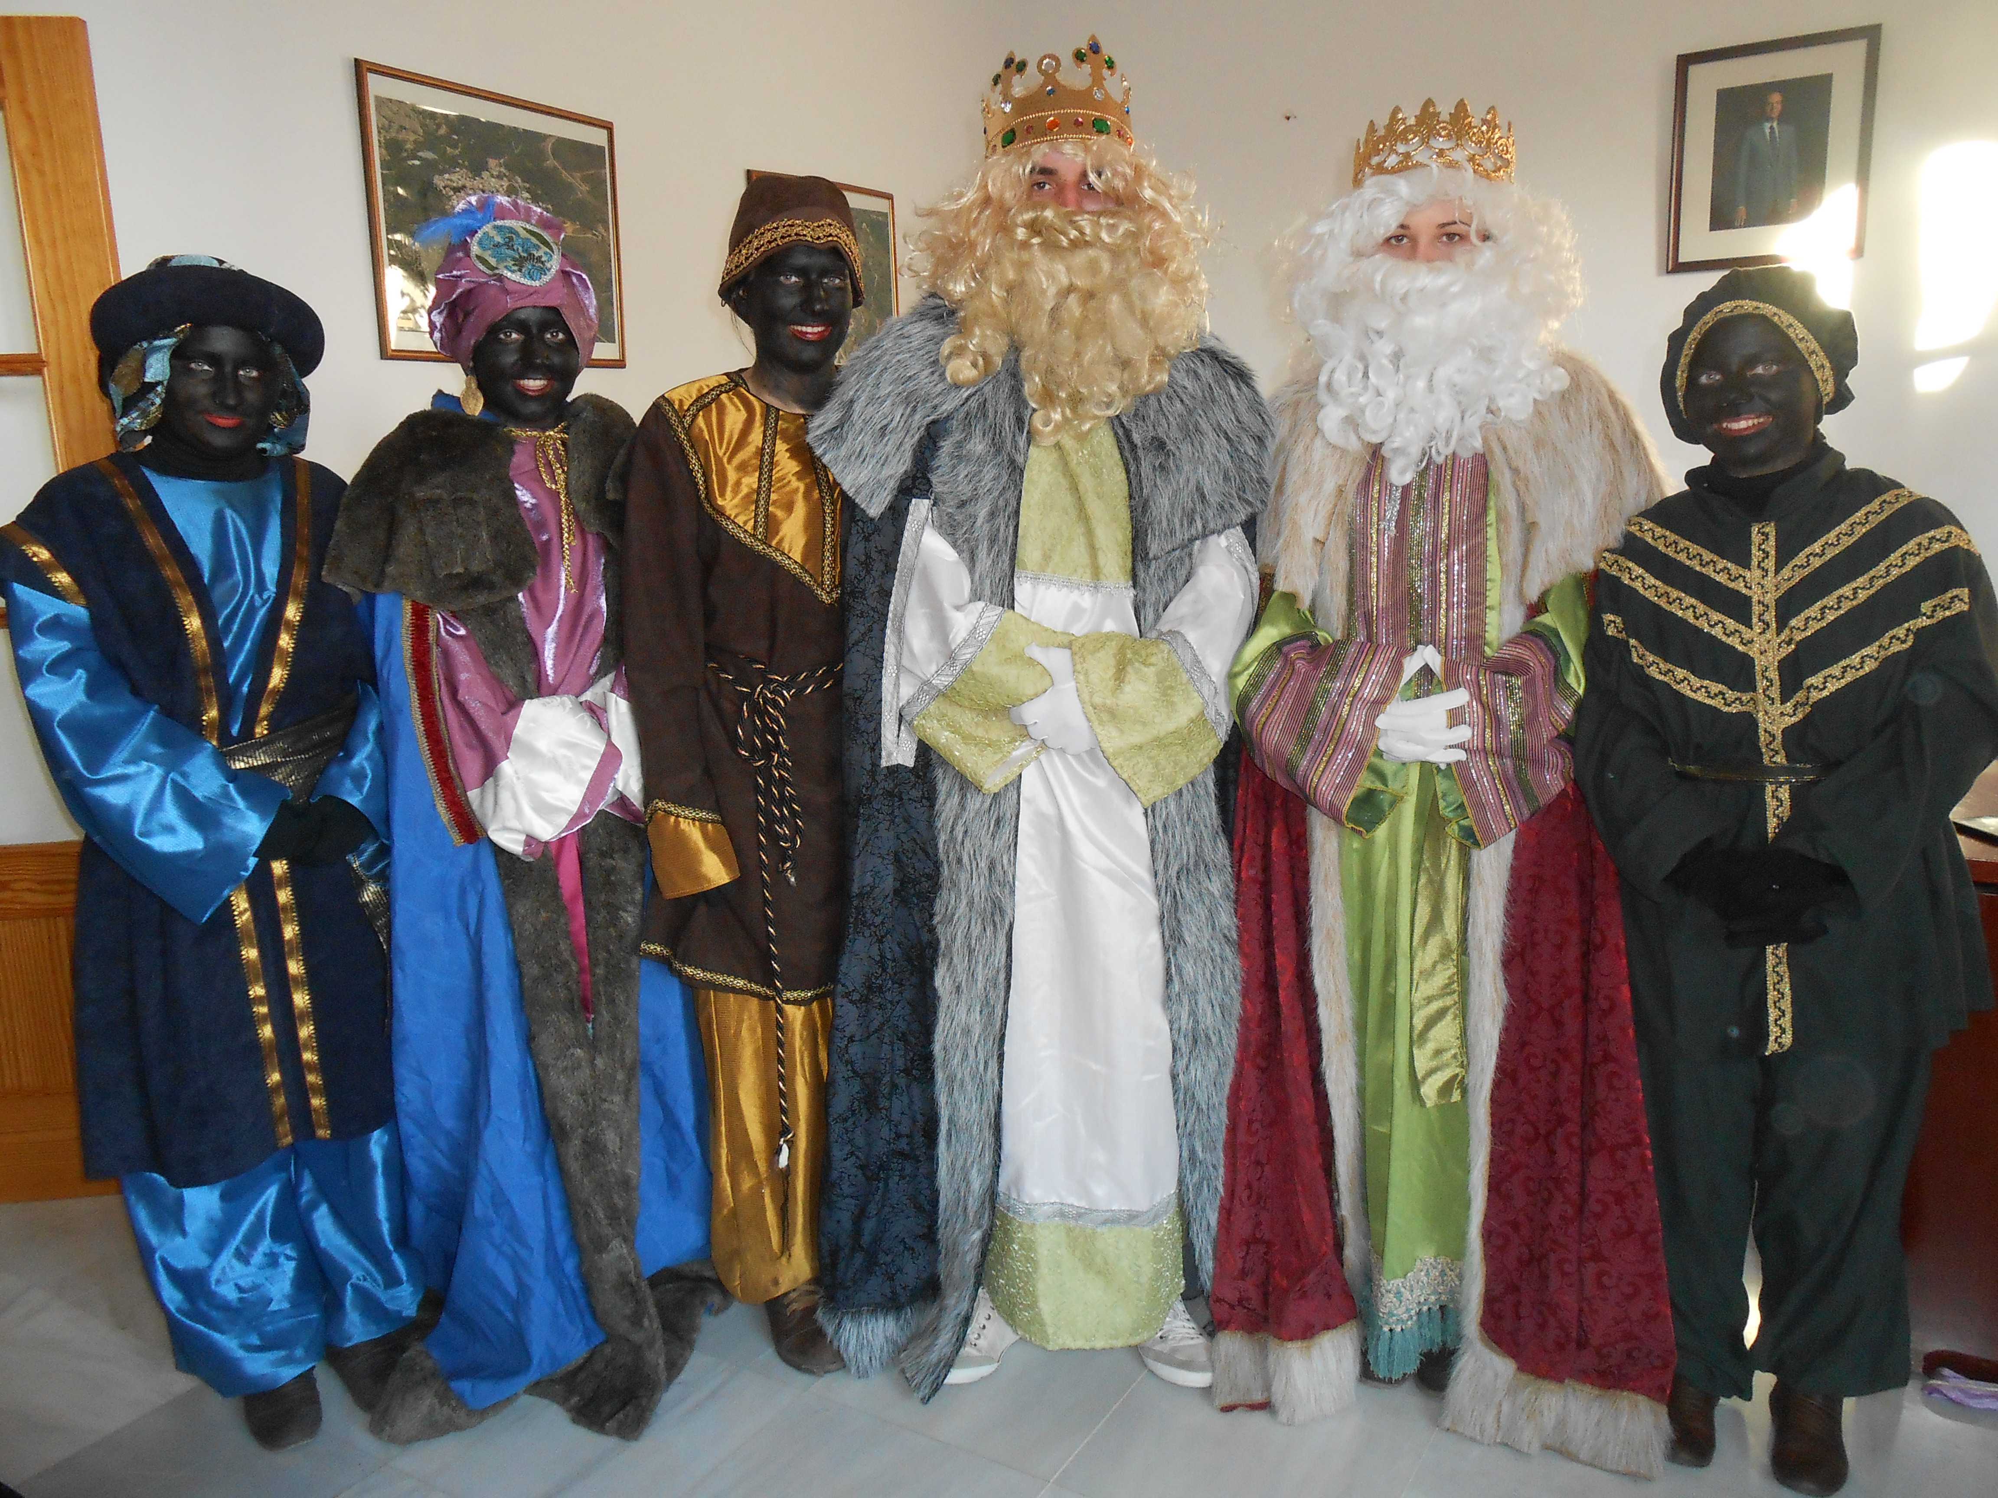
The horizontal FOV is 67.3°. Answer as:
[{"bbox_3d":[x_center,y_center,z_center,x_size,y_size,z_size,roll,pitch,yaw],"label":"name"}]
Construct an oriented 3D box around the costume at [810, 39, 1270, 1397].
[{"bbox_3d":[0.060,-0.002,2.167,0.610,1.900,0.460,-2,12,-7],"label":"costume"}]

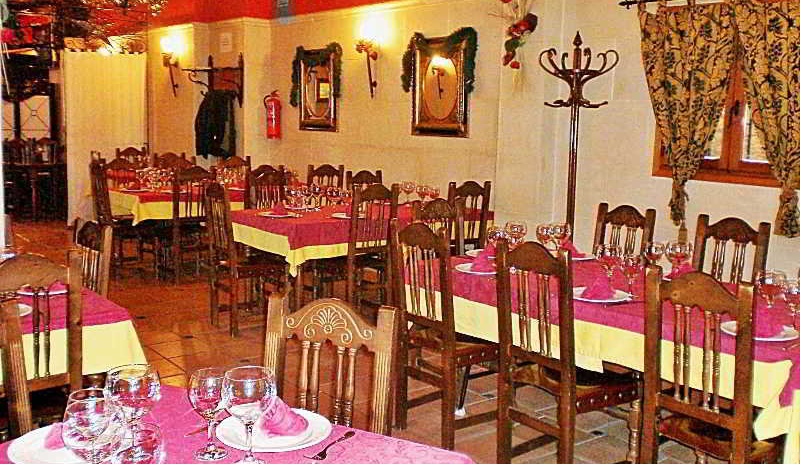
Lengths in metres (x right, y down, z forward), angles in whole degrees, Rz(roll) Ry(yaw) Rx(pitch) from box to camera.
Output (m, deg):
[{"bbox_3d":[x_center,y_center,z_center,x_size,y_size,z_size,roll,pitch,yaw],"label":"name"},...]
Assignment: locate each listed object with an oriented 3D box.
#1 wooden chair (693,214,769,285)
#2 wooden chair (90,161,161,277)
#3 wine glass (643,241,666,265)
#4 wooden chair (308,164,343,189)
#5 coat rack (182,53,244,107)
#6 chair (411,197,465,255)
[{"bbox_3d":[1.498,0.466,4.057,0.480,1.020,0.395,-5,10,-34],"label":"wooden chair"},{"bbox_3d":[-2.501,-0.148,7.358,0.480,1.040,0.420,-4,10,-35],"label":"wooden chair"},{"bbox_3d":[1.106,0.146,3.540,0.086,0.180,0.086,-6,10,-40],"label":"wine glass"},{"bbox_3d":[-0.825,-0.165,7.919,0.395,1.000,0.480,-4,9,-31],"label":"wooden chair"},{"bbox_3d":[-2.351,-1.909,10.143,0.360,0.659,0.907,-6,11,-39],"label":"coat rack"},{"bbox_3d":[0.327,0.349,4.503,0.410,1.020,0.450,-5,10,-37],"label":"chair"}]

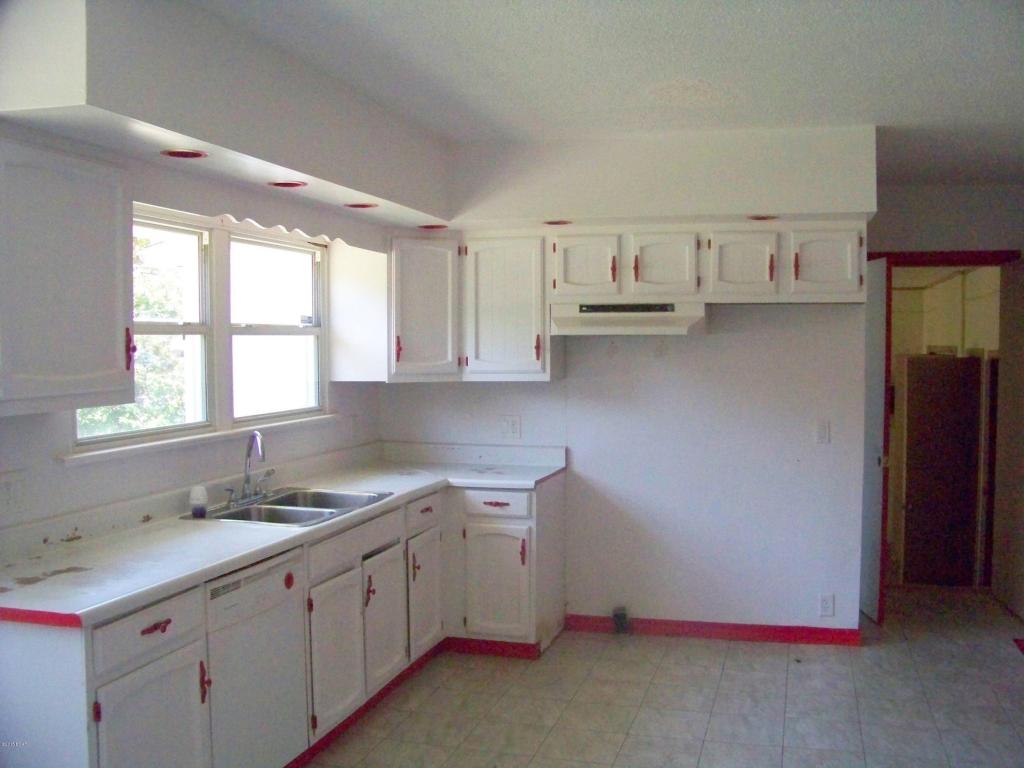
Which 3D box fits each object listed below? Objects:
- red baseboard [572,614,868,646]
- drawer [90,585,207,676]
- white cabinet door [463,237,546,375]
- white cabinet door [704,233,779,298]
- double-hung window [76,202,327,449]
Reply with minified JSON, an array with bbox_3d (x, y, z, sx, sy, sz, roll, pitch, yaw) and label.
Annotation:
[{"bbox_3d":[1.022,1.288,5.090,1.550,0.088,0.018,1,3,17],"label":"red baseboard"},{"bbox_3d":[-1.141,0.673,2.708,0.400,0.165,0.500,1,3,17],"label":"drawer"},{"bbox_3d":[-0.028,-0.393,4.961,0.432,0.701,0.025,0,2,17],"label":"white cabinet door"},{"bbox_3d":[1.097,-0.571,4.618,0.326,0.305,0.025,0,2,17],"label":"white cabinet door"},{"bbox_3d":[-1.200,-0.249,4.097,0.090,0.850,1.770,1,3,17],"label":"double-hung window"}]

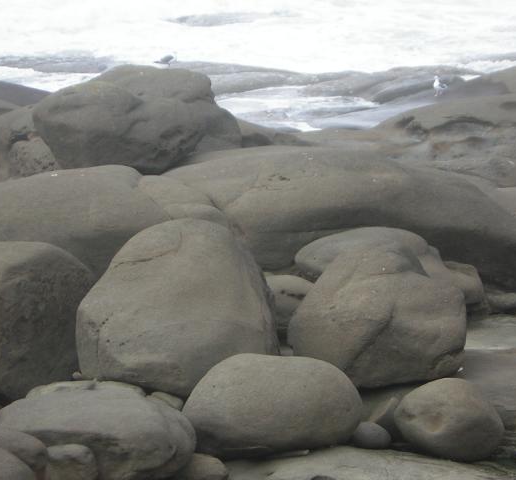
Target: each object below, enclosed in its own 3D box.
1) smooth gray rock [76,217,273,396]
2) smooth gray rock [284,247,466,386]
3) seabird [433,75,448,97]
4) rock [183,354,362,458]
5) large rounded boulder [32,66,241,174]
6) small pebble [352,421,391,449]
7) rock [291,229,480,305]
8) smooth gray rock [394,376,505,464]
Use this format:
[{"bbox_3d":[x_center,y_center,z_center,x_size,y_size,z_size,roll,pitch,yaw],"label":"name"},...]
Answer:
[{"bbox_3d":[-0.480,0.402,11.900,1.204,1.065,0.963,0,10,0],"label":"smooth gray rock"},{"bbox_3d":[0.718,0.466,12.000,1.070,0.851,0.909,0,10,0],"label":"smooth gray rock"},{"bbox_3d":[3.610,-3.046,39.500,0.170,0.420,0.420,6,11,32],"label":"seabird"},{"bbox_3d":[0.076,0.875,10.500,0.947,0.535,0.710,0,10,0],"label":"rock"},{"bbox_3d":[-1.339,-1.295,22.000,2.292,1.225,1.833,0,10,0],"label":"large rounded boulder"},{"bbox_3d":[0.605,1.037,10.650,0.213,0.147,0.181,0,10,0],"label":"small pebble"},{"bbox_3d":[0.922,0.193,14.000,1.332,0.555,0.999,0,10,0],"label":"rock"},{"bbox_3d":[1.002,0.945,10.450,0.576,0.434,0.518,0,10,0],"label":"smooth gray rock"}]

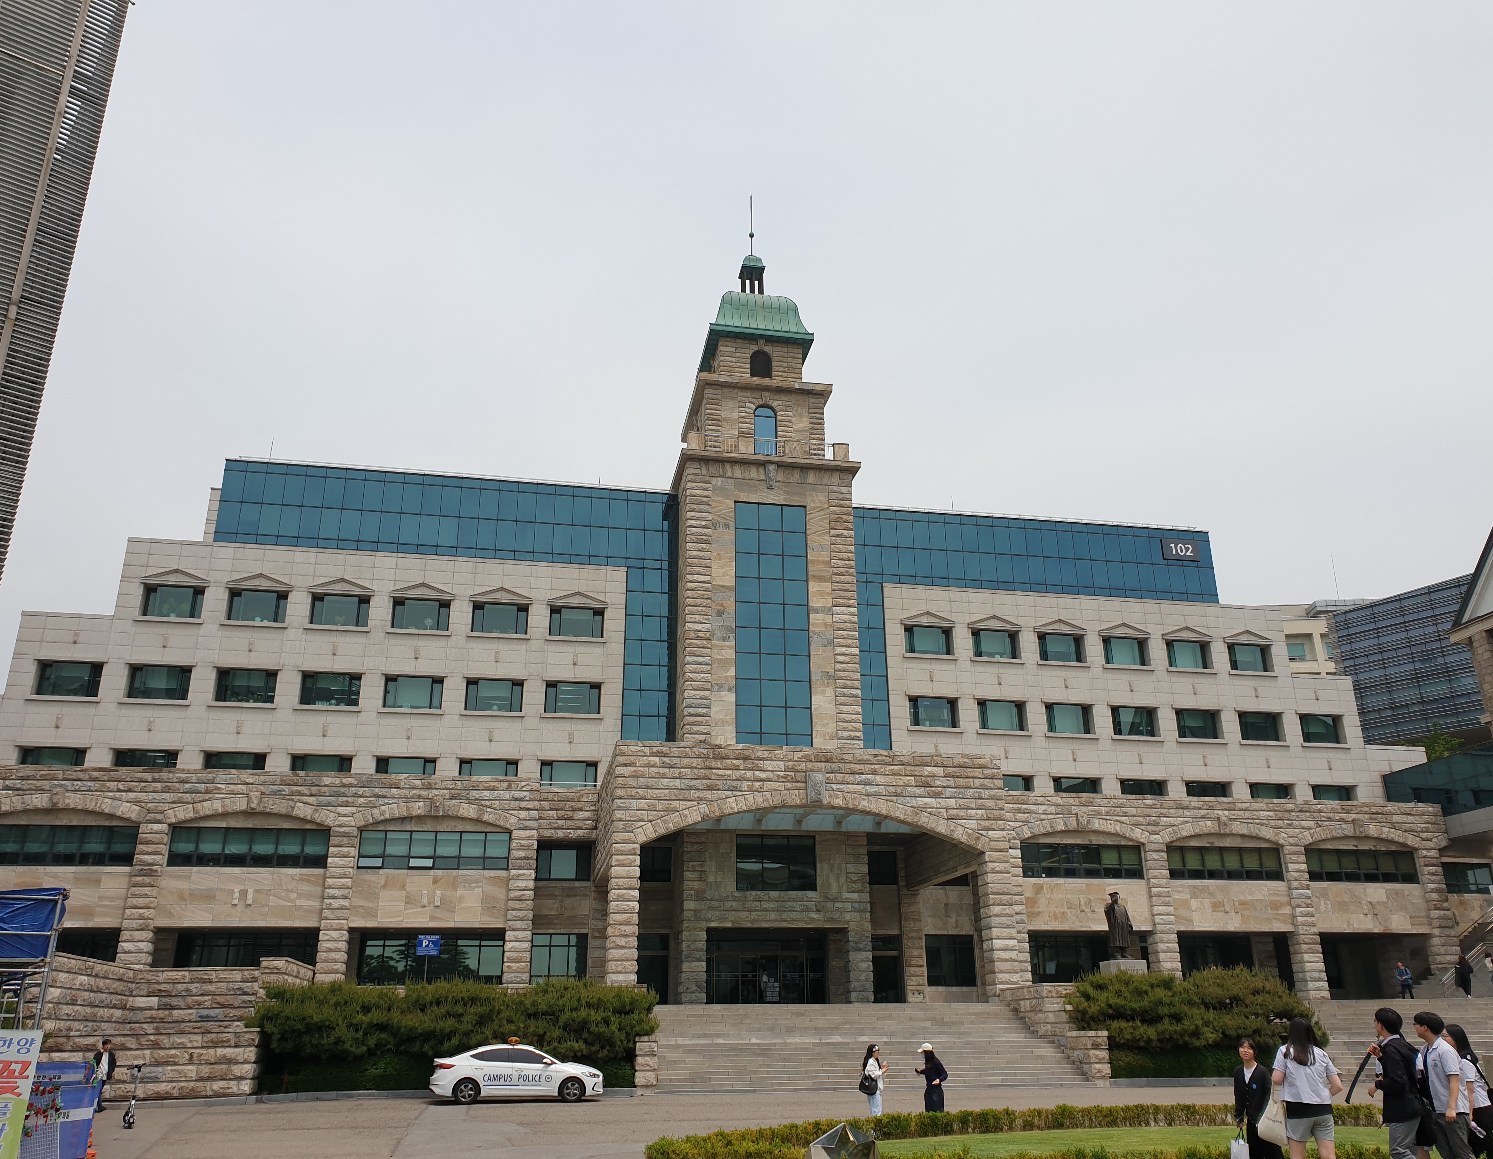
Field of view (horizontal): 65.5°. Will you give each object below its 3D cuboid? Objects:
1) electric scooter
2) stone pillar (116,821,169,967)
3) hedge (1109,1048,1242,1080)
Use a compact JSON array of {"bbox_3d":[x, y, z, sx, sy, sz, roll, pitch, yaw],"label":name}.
[{"bbox_3d":[-12.412,10.476,23.512,0.470,1.150,1.050,11,-23,-29],"label":"electric scooter"},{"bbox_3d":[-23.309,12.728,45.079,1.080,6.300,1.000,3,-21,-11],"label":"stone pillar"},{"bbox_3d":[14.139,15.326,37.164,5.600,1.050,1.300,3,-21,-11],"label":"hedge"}]

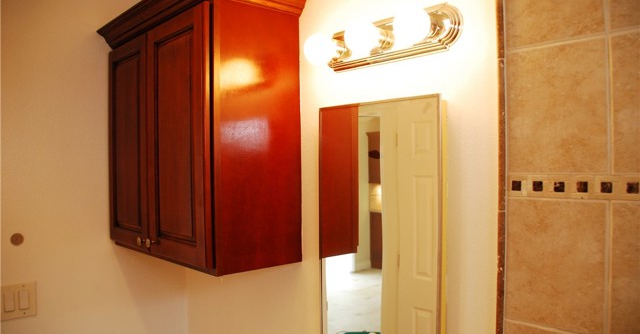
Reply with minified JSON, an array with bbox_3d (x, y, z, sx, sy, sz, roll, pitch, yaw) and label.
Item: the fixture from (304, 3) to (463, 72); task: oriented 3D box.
[{"bbox_3d":[0.129,-0.322,1.185,0.120,0.116,0.446,-1,1,-43],"label":"fixture"}]

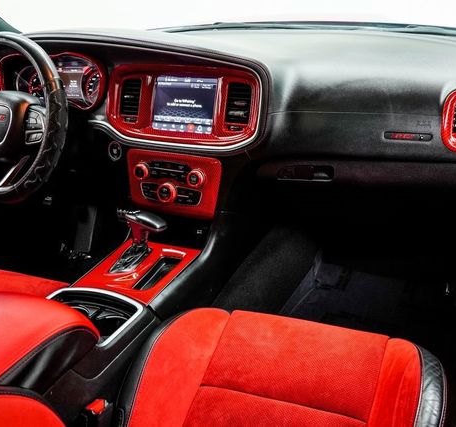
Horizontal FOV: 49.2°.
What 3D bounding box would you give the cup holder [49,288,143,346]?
[{"bbox_3d":[-0.288,0.228,0.960,0.195,0.085,0.160,9,24,22],"label":"cup holder"}]

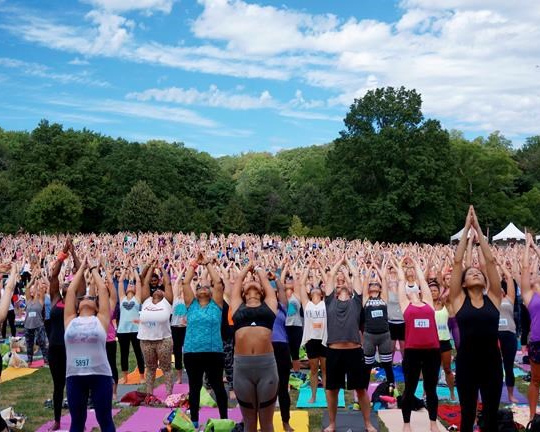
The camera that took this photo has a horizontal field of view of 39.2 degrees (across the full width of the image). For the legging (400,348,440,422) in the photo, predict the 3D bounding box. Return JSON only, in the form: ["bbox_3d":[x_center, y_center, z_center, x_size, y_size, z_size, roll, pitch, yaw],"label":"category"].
[{"bbox_3d":[1.620,1.812,8.100,0.420,0.790,0.290,0,-5,3],"label":"legging"}]

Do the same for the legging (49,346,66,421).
[{"bbox_3d":[-2.173,1.780,8.050,0.360,0.840,0.270,0,-6,-3],"label":"legging"}]

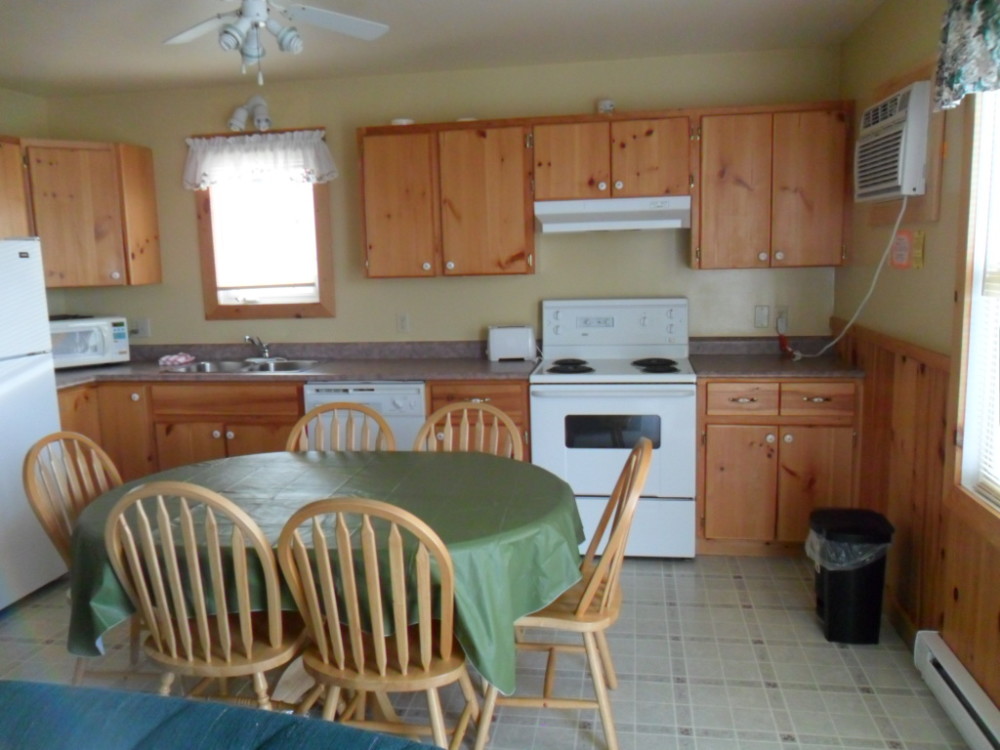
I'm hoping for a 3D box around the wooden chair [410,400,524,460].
[{"bbox_3d":[-0.164,0.573,2.878,0.460,0.900,0.500,0,7,10],"label":"wooden chair"}]

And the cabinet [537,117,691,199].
[{"bbox_3d":[0.578,-1.105,4.033,0.776,0.395,0.326,0,9,10],"label":"cabinet"}]

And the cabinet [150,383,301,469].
[{"bbox_3d":[-1.373,0.427,4.429,0.865,0.870,0.605,0,7,10],"label":"cabinet"}]

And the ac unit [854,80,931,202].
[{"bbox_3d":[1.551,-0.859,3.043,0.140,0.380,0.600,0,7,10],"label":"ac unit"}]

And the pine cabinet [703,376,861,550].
[{"bbox_3d":[1.357,0.392,3.975,0.722,0.847,0.592,0,9,10],"label":"pine cabinet"}]

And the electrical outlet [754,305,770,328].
[{"bbox_3d":[1.405,-0.310,4.176,0.077,0.121,0.012,0,9,10],"label":"electrical outlet"}]

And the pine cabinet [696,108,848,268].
[{"bbox_3d":[1.326,-0.923,3.912,0.717,0.765,0.335,0,7,10],"label":"pine cabinet"}]

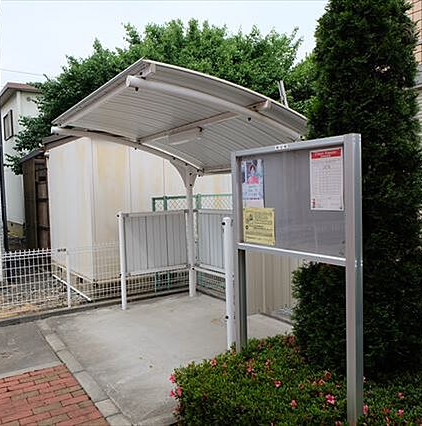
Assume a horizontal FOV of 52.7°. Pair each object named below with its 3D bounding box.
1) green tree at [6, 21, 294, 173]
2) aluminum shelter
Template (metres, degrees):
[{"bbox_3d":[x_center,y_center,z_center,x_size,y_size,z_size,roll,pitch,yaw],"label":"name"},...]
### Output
[{"bbox_3d":[-1.753,-2.457,13.000,8.700,6.800,7.000,-2,3,-7],"label":"green tree"},{"bbox_3d":[-0.315,0.070,4.712,2.140,2.430,2.820,-3,3,-33],"label":"aluminum shelter"}]

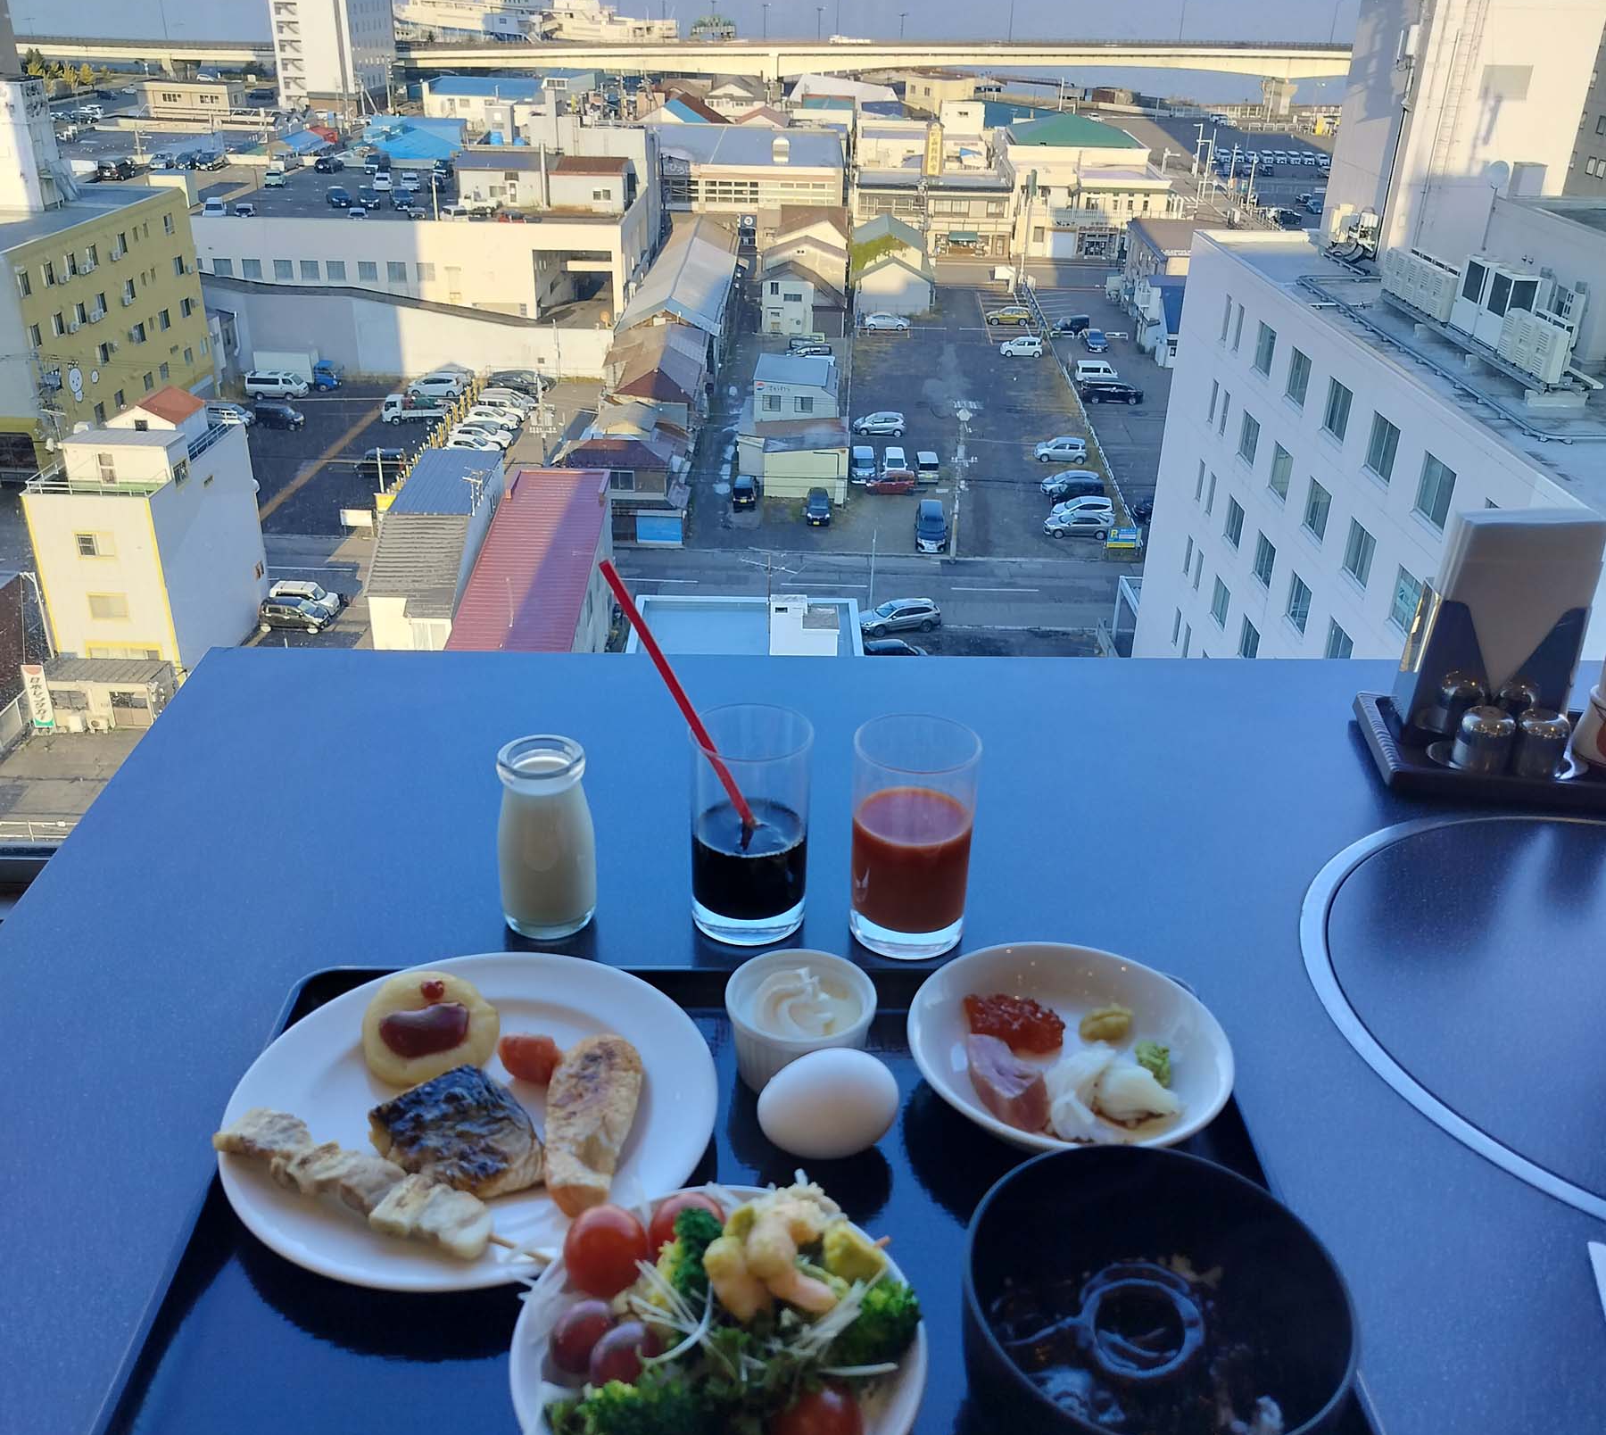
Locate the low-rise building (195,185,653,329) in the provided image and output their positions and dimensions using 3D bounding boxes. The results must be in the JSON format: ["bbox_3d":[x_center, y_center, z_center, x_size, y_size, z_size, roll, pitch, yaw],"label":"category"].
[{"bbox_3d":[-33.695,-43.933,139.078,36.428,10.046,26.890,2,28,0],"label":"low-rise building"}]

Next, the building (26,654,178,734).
[{"bbox_3d":[-32.555,-1.068,69.979,5.682,2.943,2.435,2,28,0],"label":"building"}]

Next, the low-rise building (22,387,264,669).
[{"bbox_3d":[-31.962,-8.608,73.009,5.581,13.394,10.857,2,28,0],"label":"low-rise building"}]

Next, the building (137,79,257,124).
[{"bbox_3d":[-110.753,-113.250,271.614,16.032,5.682,9.132,2,28,1],"label":"building"}]

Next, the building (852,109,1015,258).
[{"bbox_3d":[15.108,-64.145,178.168,18.000,13.200,21.500,2,28,0],"label":"building"}]

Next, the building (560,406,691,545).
[{"bbox_3d":[-10.790,-15.591,94.272,7.400,5.800,9.800,2,28,0],"label":"building"}]

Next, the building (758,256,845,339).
[{"bbox_3d":[0.089,-39.997,141.021,8.016,6.190,5.885,2,28,0],"label":"building"}]

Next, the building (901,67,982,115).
[{"bbox_3d":[29.020,-132.511,316.855,10.800,7.100,10.000,-20,35,-35],"label":"building"}]

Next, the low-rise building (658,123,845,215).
[{"bbox_3d":[-6.263,-67.230,187.441,22.831,9.944,30.441,2,28,0],"label":"low-rise building"}]

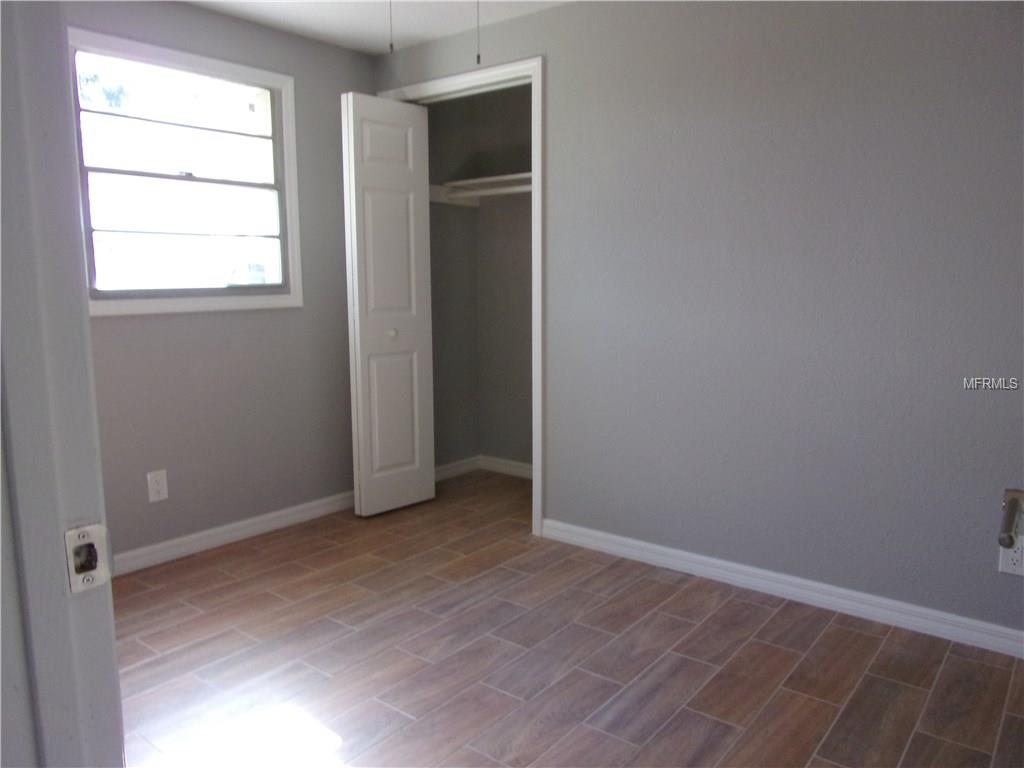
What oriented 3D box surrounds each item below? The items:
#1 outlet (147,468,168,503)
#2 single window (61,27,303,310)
[{"bbox_3d":[-1.462,0.421,2.931,0.010,0.119,0.074,6,10,39],"label":"outlet"},{"bbox_3d":[-1.339,-0.830,2.975,0.100,1.034,0.984,6,10,39],"label":"single window"}]

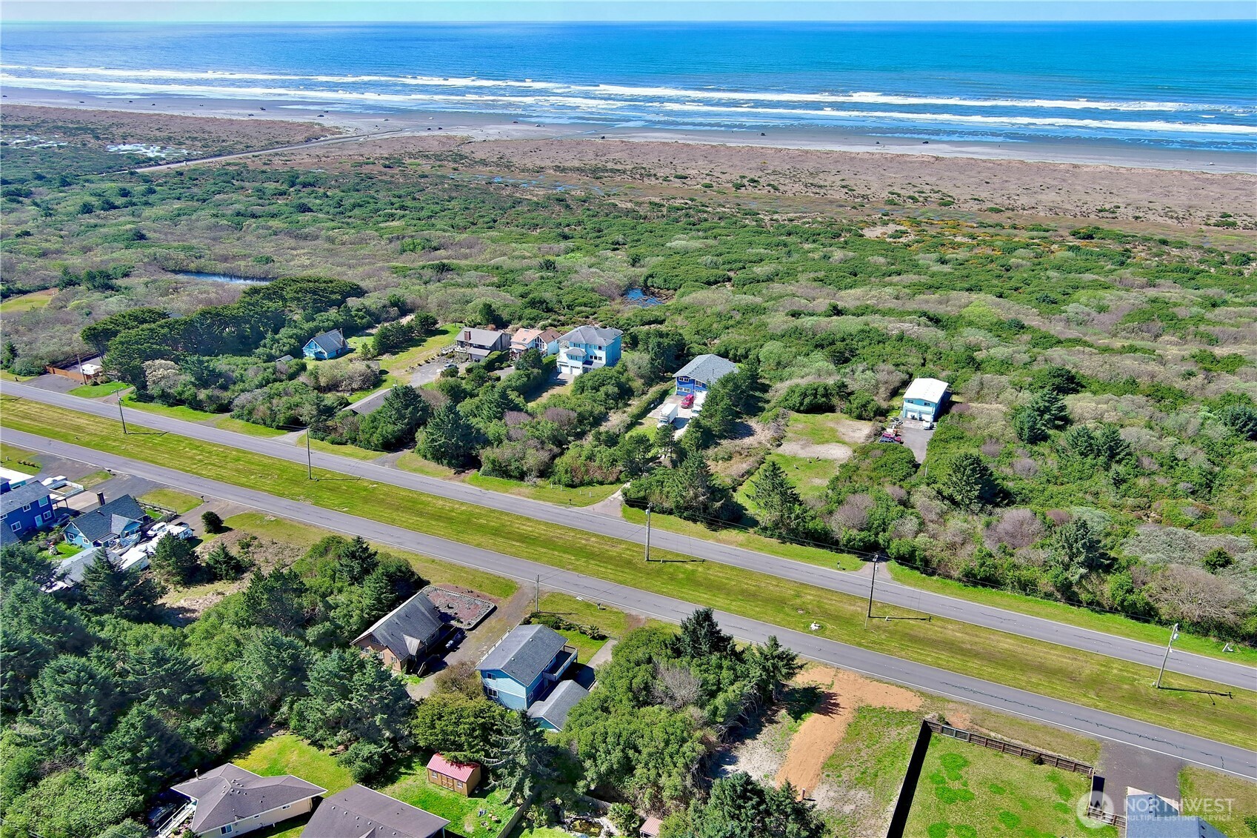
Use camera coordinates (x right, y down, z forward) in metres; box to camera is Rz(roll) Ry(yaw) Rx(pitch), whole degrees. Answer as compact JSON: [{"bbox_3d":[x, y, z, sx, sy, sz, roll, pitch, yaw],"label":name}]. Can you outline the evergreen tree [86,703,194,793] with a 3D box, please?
[{"bbox_3d":[-62.740,42.343,131.221,11.500,12.300,11.500,0,22,0],"label":"evergreen tree"}]

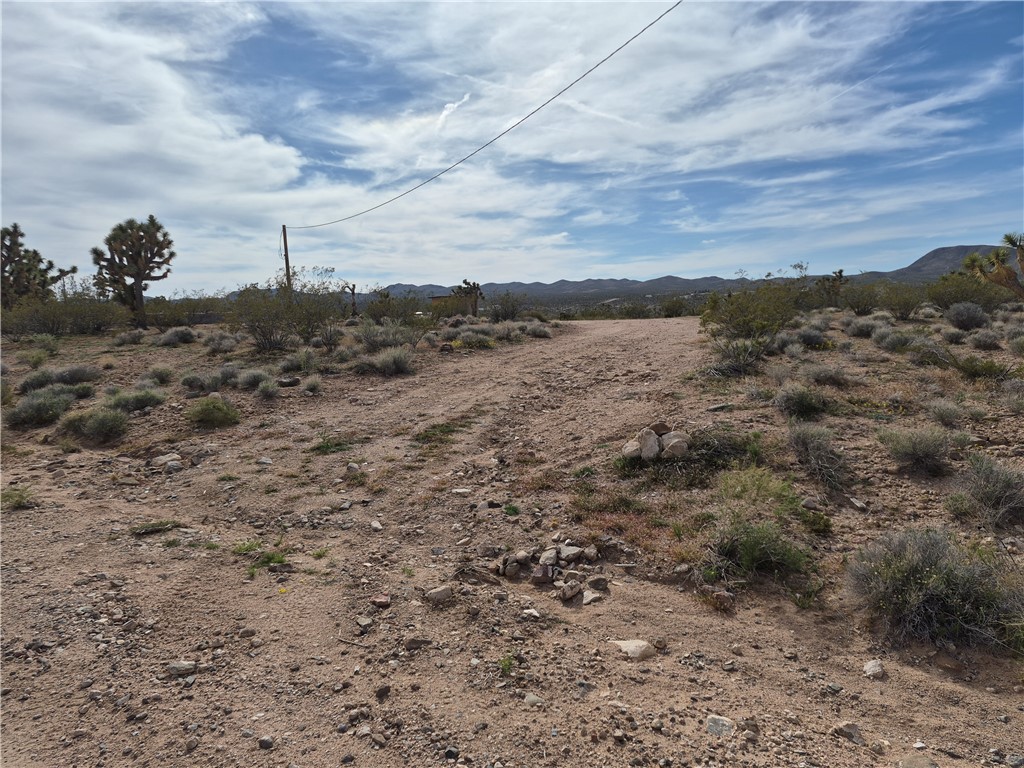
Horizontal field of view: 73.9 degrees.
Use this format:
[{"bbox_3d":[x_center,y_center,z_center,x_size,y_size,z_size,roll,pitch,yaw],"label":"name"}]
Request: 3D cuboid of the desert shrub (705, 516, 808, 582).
[{"bbox_3d":[1.358,0.877,3.736,0.545,0.277,0.450,3,8,21],"label":"desert shrub"}]

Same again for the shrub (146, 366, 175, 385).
[{"bbox_3d":[-6.509,-0.157,12.600,0.519,0.317,0.477,-1,8,0],"label":"shrub"}]

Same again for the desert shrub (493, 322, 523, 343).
[{"bbox_3d":[-0.146,-1.665,22.000,0.941,0.603,0.847,0,7,0],"label":"desert shrub"}]

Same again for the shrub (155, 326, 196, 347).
[{"bbox_3d":[-8.238,-1.169,16.626,0.949,0.465,0.783,-4,8,-26],"label":"shrub"}]

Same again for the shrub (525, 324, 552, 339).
[{"bbox_3d":[0.714,-1.420,18.314,0.777,0.357,0.679,0,7,2],"label":"shrub"}]

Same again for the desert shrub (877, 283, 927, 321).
[{"bbox_3d":[16.887,-3.577,29.500,2.168,1.648,1.994,-1,8,0],"label":"desert shrub"}]

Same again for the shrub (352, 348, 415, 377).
[{"bbox_3d":[-2.341,-0.389,12.300,1.147,0.471,0.860,-2,8,-11],"label":"shrub"}]

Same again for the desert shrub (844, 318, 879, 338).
[{"bbox_3d":[11.044,-1.754,21.500,1.042,0.589,0.938,0,7,0],"label":"desert shrub"}]

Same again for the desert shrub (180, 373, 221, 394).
[{"bbox_3d":[-5.036,-0.008,11.000,0.627,0.321,0.533,0,7,0],"label":"desert shrub"}]

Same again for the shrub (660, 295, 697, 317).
[{"bbox_3d":[8.320,-3.848,34.000,1.773,1.264,1.685,1,8,14],"label":"shrub"}]

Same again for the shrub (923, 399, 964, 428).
[{"bbox_3d":[4.883,0.334,7.700,0.430,0.312,0.396,-1,8,0],"label":"shrub"}]

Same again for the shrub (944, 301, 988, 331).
[{"bbox_3d":[11.690,-1.736,17.500,1.036,0.699,0.933,4,9,33],"label":"shrub"}]

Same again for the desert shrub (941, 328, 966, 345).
[{"bbox_3d":[12.162,-1.305,18.700,0.660,0.422,0.607,-1,8,0],"label":"desert shrub"}]

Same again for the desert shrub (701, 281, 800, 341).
[{"bbox_3d":[6.241,-1.893,17.632,2.582,1.468,2.130,3,8,19],"label":"desert shrub"}]

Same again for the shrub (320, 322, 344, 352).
[{"bbox_3d":[-4.934,-1.271,18.600,0.689,0.771,0.700,0,7,0],"label":"shrub"}]

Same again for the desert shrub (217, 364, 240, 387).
[{"bbox_3d":[-4.750,-0.142,11.400,0.387,0.339,0.387,-4,9,-23],"label":"desert shrub"}]

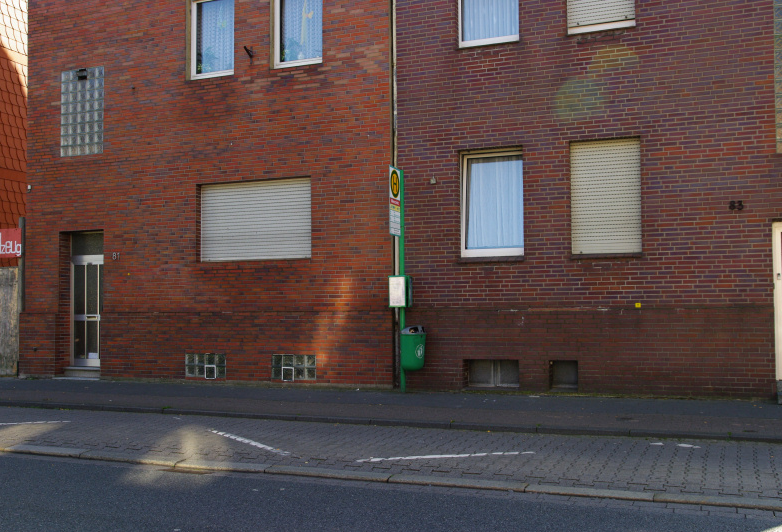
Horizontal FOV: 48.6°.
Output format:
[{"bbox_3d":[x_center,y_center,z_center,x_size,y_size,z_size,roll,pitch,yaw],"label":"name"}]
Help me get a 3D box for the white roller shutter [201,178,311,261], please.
[{"bbox_3d":[-2.234,-0.757,14.435,2.196,1.319,0.050,-1,-2,23],"label":"white roller shutter"}]

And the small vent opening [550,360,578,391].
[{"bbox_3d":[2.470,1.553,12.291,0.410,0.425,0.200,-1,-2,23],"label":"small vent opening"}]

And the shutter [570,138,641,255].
[{"bbox_3d":[3.025,-0.970,12.184,0.969,1.610,0.050,-1,-2,23],"label":"shutter"}]

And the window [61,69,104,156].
[{"bbox_3d":[-5.604,-2.801,15.806,0.992,1.580,0.090,-1,-2,23],"label":"window"}]

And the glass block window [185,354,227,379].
[{"bbox_3d":[-3.084,1.665,14.524,0.811,0.396,0.090,-1,-2,23],"label":"glass block window"}]

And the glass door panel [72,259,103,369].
[{"bbox_3d":[-5.499,0.820,15.929,0.935,2.042,0.070,-1,-2,23],"label":"glass door panel"}]

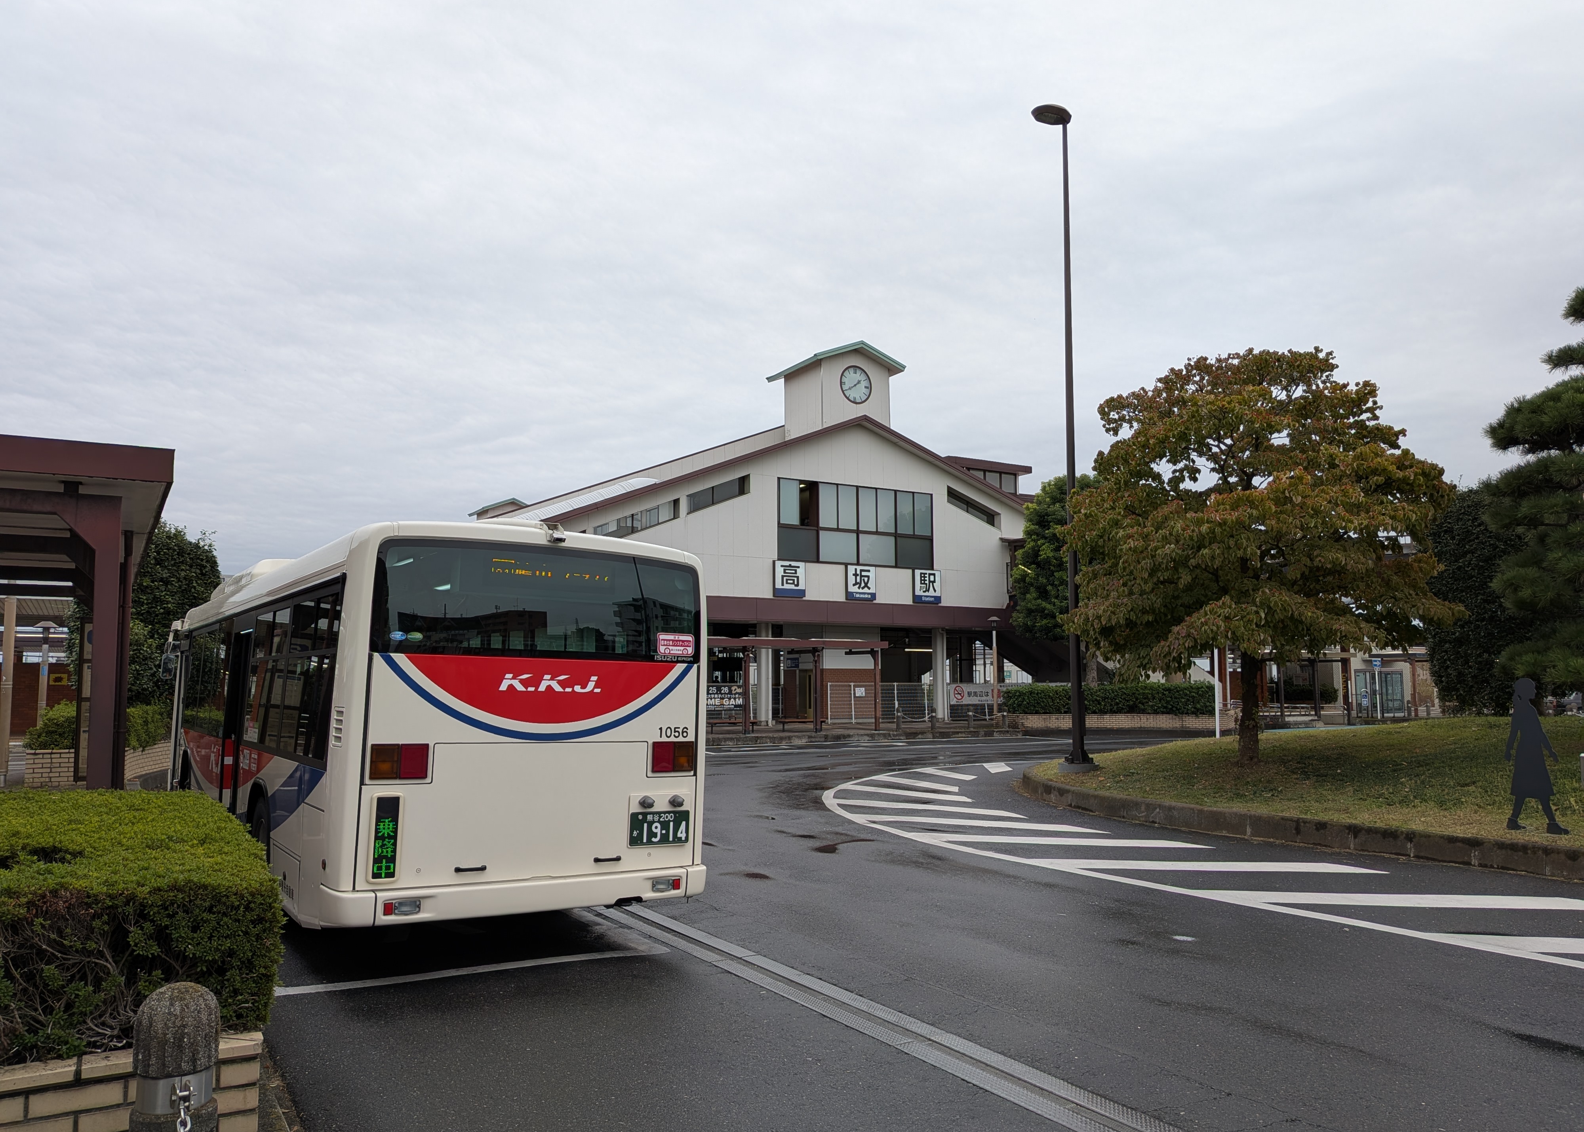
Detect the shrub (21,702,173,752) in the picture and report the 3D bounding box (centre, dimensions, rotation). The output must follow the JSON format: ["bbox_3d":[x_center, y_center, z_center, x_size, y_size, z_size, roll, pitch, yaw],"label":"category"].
[{"bbox_3d":[-11.804,2.686,18.724,1.900,0.820,2.700,2,-6,-18],"label":"shrub"}]

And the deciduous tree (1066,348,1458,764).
[{"bbox_3d":[7.875,-0.180,18.513,6.300,6.900,6.300,-2,-6,22],"label":"deciduous tree"}]

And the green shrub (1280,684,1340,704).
[{"bbox_3d":[23.427,5.670,49.681,2.700,0.950,1.300,0,-6,0],"label":"green shrub"}]

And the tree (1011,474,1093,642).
[{"bbox_3d":[11.537,1.062,43.113,5.800,9.200,5.800,0,-6,0],"label":"tree"}]

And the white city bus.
[{"bbox_3d":[-4.447,1.579,11.285,2.485,3.050,10.450,6,-8,-33],"label":"white city bus"}]

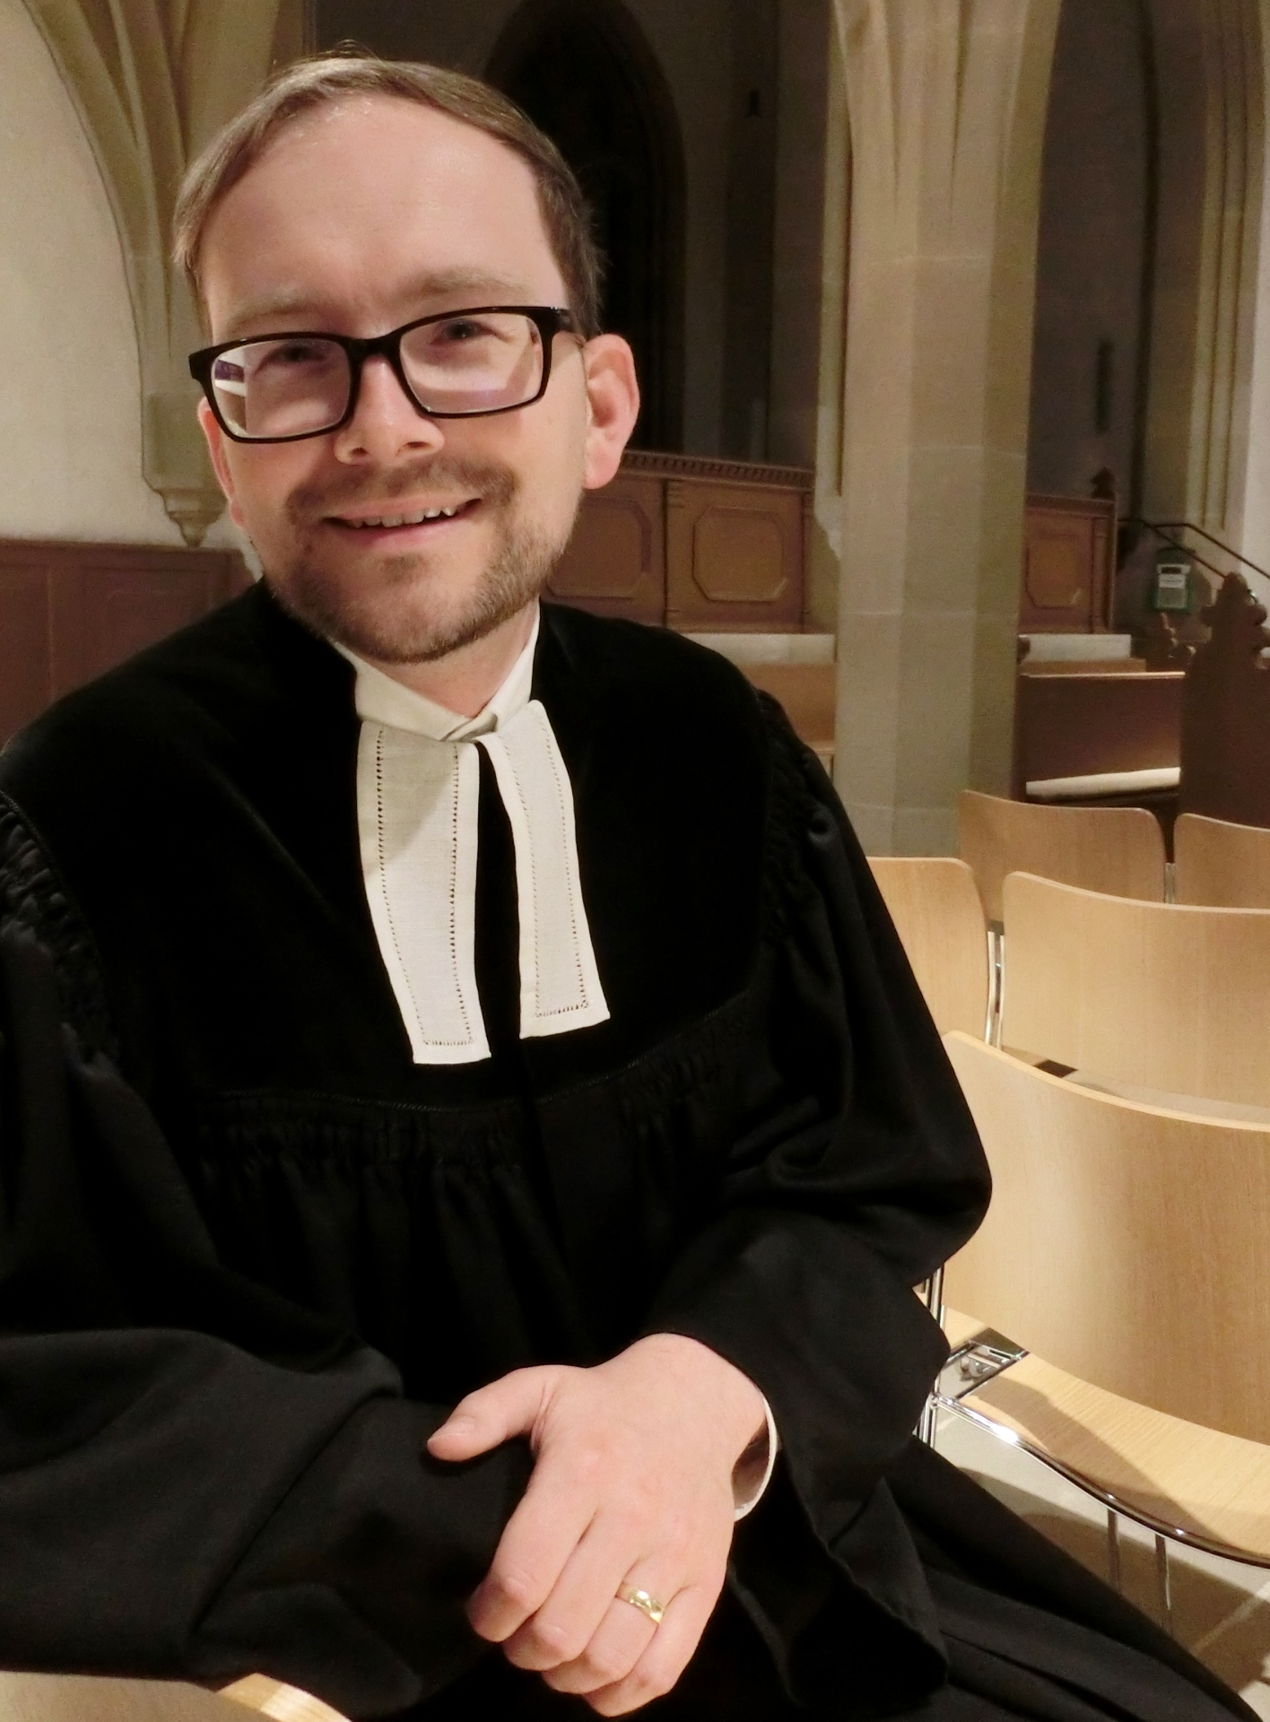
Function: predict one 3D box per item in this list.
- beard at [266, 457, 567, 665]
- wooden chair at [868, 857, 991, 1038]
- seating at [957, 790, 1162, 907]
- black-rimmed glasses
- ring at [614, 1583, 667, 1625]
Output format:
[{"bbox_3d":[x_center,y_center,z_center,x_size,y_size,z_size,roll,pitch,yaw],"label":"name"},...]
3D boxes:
[{"bbox_3d":[-0.087,-0.119,0.658,0.118,0.080,0.077,-8,10,-3],"label":"beard"},{"bbox_3d":[0.491,0.369,2.799,0.500,0.821,0.600,9,12,44],"label":"wooden chair"},{"bbox_3d":[1.045,0.271,3.623,0.525,0.830,0.510,-7,11,-42],"label":"seating"},{"bbox_3d":[-0.099,-0.189,0.681,0.145,0.048,0.140,-8,10,-3],"label":"black-rimmed glasses"},{"bbox_3d":[0.002,0.275,0.612,0.022,0.022,0.006,31,58,13],"label":"ring"}]

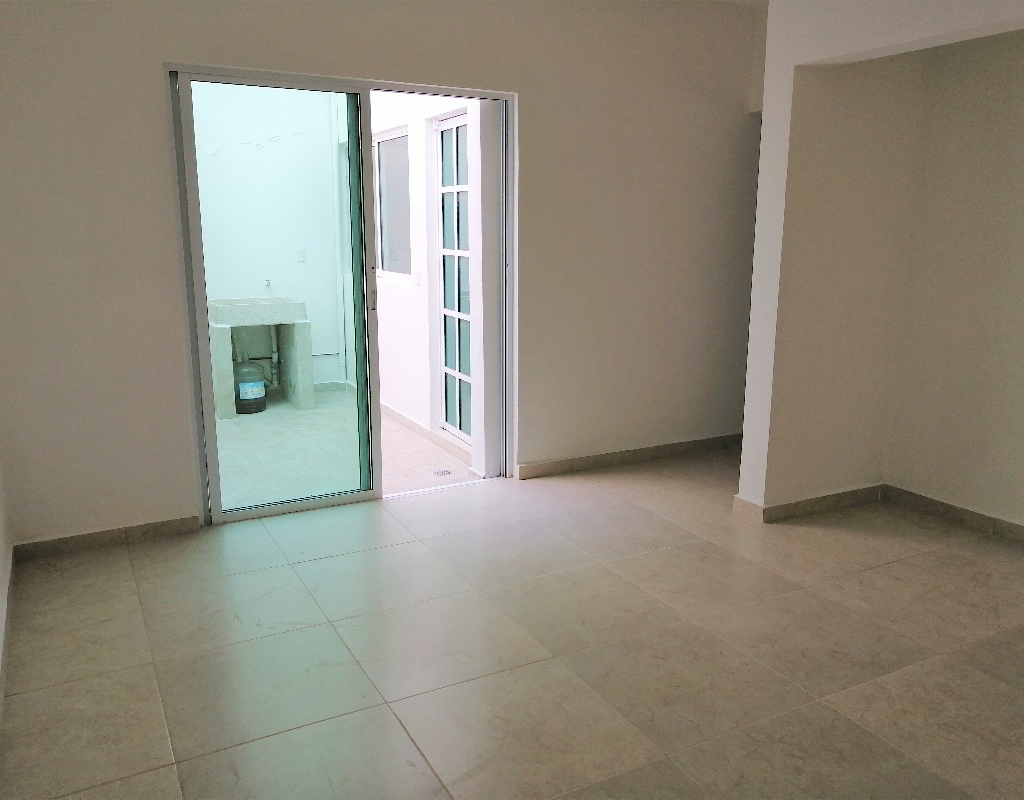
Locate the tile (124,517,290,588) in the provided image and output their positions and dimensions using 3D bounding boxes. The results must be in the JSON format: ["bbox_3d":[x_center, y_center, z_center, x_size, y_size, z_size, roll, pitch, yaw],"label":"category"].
[{"bbox_3d":[-1.358,0.694,3.593,0.600,0.012,0.600,-6,13,-28],"label":"tile"}]

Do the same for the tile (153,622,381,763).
[{"bbox_3d":[-0.787,0.905,2.557,0.600,0.010,0.600,-6,13,-28],"label":"tile"}]

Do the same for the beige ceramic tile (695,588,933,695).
[{"bbox_3d":[1.080,0.851,2.877,0.600,0.012,0.600,-6,13,-28],"label":"beige ceramic tile"}]

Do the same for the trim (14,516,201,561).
[{"bbox_3d":[-1.847,0.629,3.692,0.777,0.072,0.015,-6,13,-28],"label":"trim"}]

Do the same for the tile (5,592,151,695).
[{"bbox_3d":[-1.531,0.844,2.829,0.444,0.010,0.600,-6,13,-28],"label":"tile"}]

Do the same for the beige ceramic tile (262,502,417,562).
[{"bbox_3d":[-0.830,0.640,3.872,0.600,0.012,0.600,-6,13,-28],"label":"beige ceramic tile"}]

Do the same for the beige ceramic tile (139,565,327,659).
[{"bbox_3d":[-1.072,0.798,3.074,0.600,0.010,0.600,-6,13,-28],"label":"beige ceramic tile"}]

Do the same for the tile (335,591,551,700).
[{"bbox_3d":[-0.261,0.852,2.837,0.600,0.012,0.600,-6,13,-28],"label":"tile"}]

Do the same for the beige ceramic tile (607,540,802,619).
[{"bbox_3d":[0.796,0.749,3.400,0.600,0.010,0.600,-6,13,-28],"label":"beige ceramic tile"}]

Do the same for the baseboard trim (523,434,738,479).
[{"bbox_3d":[0.829,0.354,5.135,1.788,0.082,0.015,-6,13,-28],"label":"baseboard trim"}]

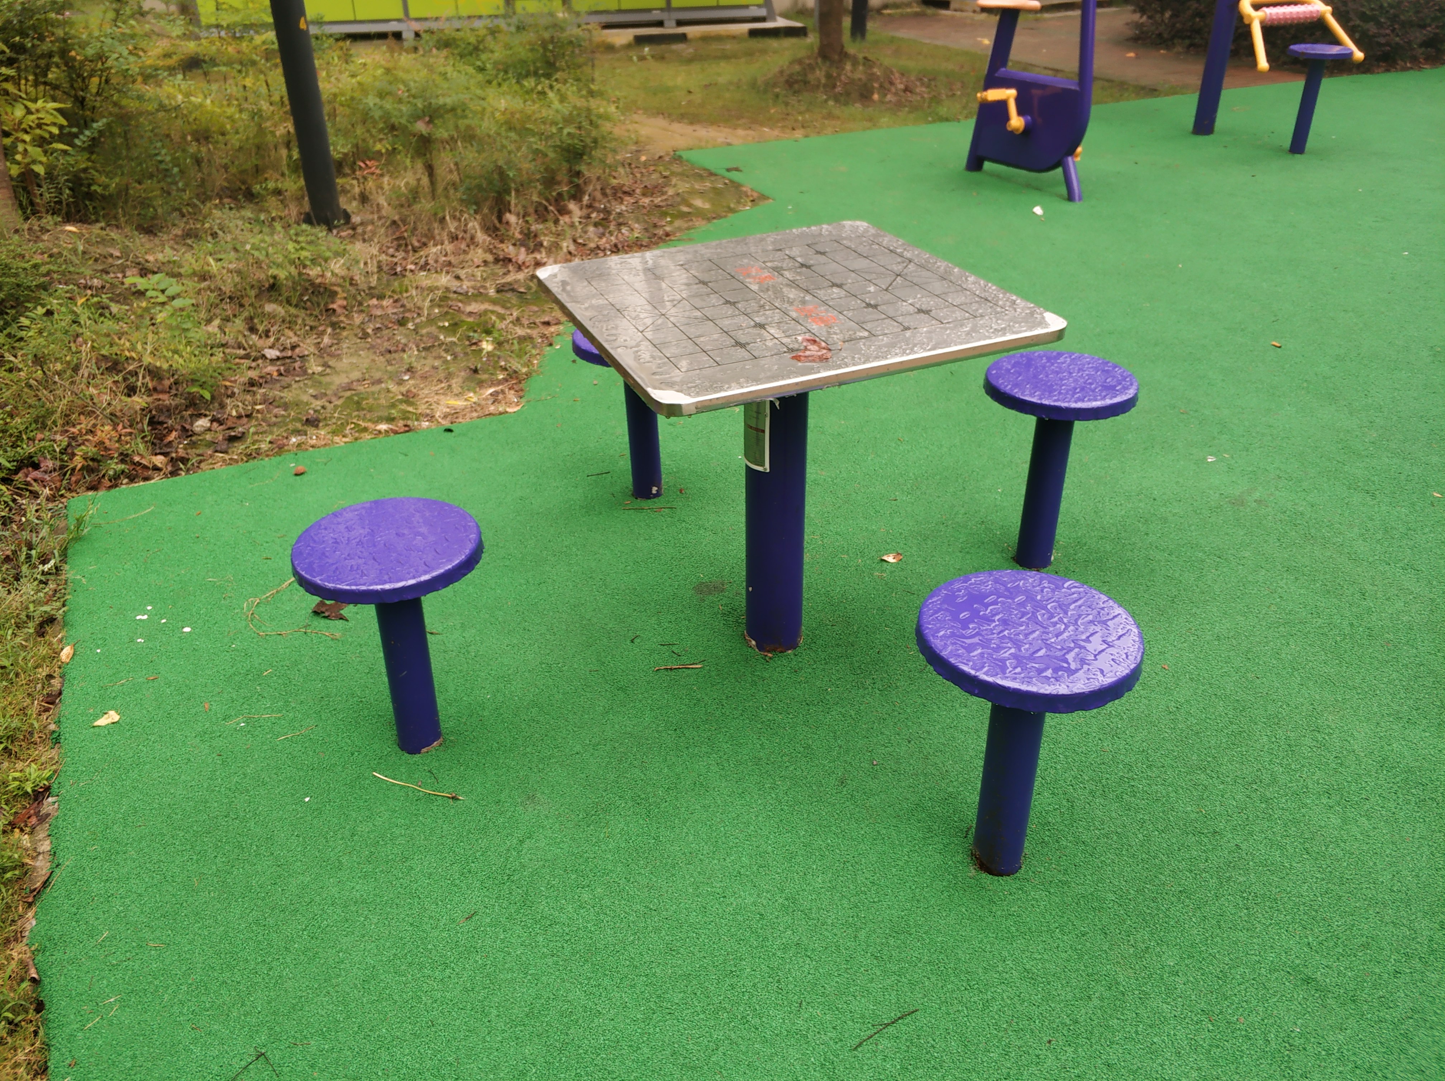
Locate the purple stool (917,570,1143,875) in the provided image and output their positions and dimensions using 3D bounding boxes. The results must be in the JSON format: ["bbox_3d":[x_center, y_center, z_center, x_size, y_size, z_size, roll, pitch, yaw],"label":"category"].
[{"bbox_3d":[0.432,0.307,1.666,0.297,0.434,0.297,-2,31,0],"label":"purple stool"}]

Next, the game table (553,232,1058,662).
[{"bbox_3d":[0.110,-0.117,2.128,0.697,0.717,0.718,-14,32,-18],"label":"game table"}]

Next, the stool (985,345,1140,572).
[{"bbox_3d":[0.702,-0.144,2.409,0.297,0.434,0.297,-2,31,0],"label":"stool"}]

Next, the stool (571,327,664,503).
[{"bbox_3d":[-0.196,-0.315,2.763,0.297,0.434,0.297,-2,31,0],"label":"stool"}]

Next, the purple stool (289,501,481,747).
[{"bbox_3d":[-0.537,0.185,1.944,0.297,0.434,0.297,-2,31,0],"label":"purple stool"}]

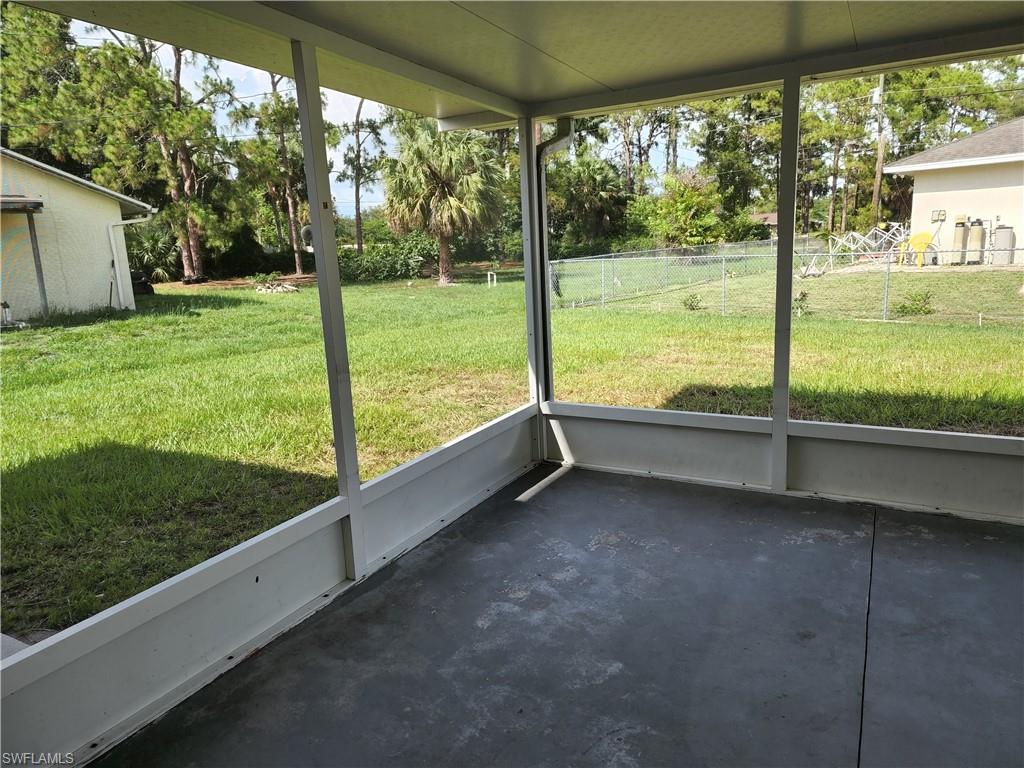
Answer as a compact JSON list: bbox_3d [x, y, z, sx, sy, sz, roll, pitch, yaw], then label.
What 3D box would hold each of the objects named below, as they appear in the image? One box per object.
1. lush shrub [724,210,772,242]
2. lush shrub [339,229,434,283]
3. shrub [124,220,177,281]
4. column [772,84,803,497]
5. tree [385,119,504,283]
[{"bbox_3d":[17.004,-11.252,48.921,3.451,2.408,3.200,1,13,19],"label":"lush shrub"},{"bbox_3d":[-5.573,-5.617,29.973,4.493,2.256,2.600,-5,12,-10],"label":"lush shrub"},{"bbox_3d":[-16.757,-6.068,31.279,2.850,2.853,2.800,-9,13,-27],"label":"shrub"},{"bbox_3d":[1.472,-0.481,3.665,0.076,2.220,0.060,4,14,29],"label":"column"},{"bbox_3d":[-2.826,-7.482,27.667,4.733,6.769,4.600,-4,12,-5],"label":"tree"}]

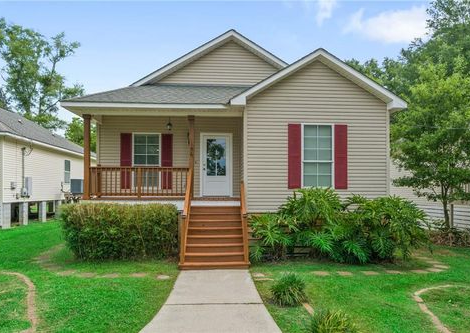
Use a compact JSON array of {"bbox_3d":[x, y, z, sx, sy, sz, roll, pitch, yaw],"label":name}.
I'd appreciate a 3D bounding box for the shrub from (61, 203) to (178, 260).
[{"bbox_3d":[-3.000,1.690,8.980,2.820,1.420,1.000,0,-2,-3],"label":"shrub"}]

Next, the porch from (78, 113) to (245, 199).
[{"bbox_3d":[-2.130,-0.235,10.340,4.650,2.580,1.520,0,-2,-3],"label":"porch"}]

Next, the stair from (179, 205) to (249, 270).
[{"bbox_3d":[-0.520,1.730,8.670,1.630,1.380,2.080,0,-2,-3],"label":"stair"}]

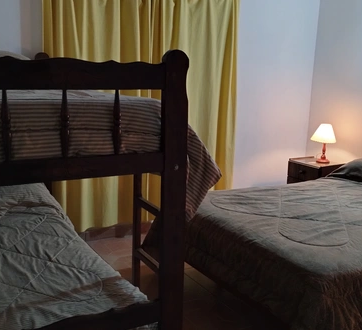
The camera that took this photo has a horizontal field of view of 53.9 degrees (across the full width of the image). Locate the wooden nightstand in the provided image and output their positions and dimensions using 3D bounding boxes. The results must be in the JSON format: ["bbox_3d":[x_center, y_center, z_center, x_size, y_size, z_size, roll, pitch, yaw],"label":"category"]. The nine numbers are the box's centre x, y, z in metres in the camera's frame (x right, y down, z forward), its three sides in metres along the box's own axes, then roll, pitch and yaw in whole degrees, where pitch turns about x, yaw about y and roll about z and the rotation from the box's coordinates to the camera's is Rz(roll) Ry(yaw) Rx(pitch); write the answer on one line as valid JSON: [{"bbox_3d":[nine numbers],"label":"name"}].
[{"bbox_3d":[1.446,0.233,3.863,0.397,0.530,0.381,-6,13,-31],"label":"wooden nightstand"}]

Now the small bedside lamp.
[{"bbox_3d":[1.529,-0.231,3.800,0.254,0.410,0.254,-6,13,-31],"label":"small bedside lamp"}]

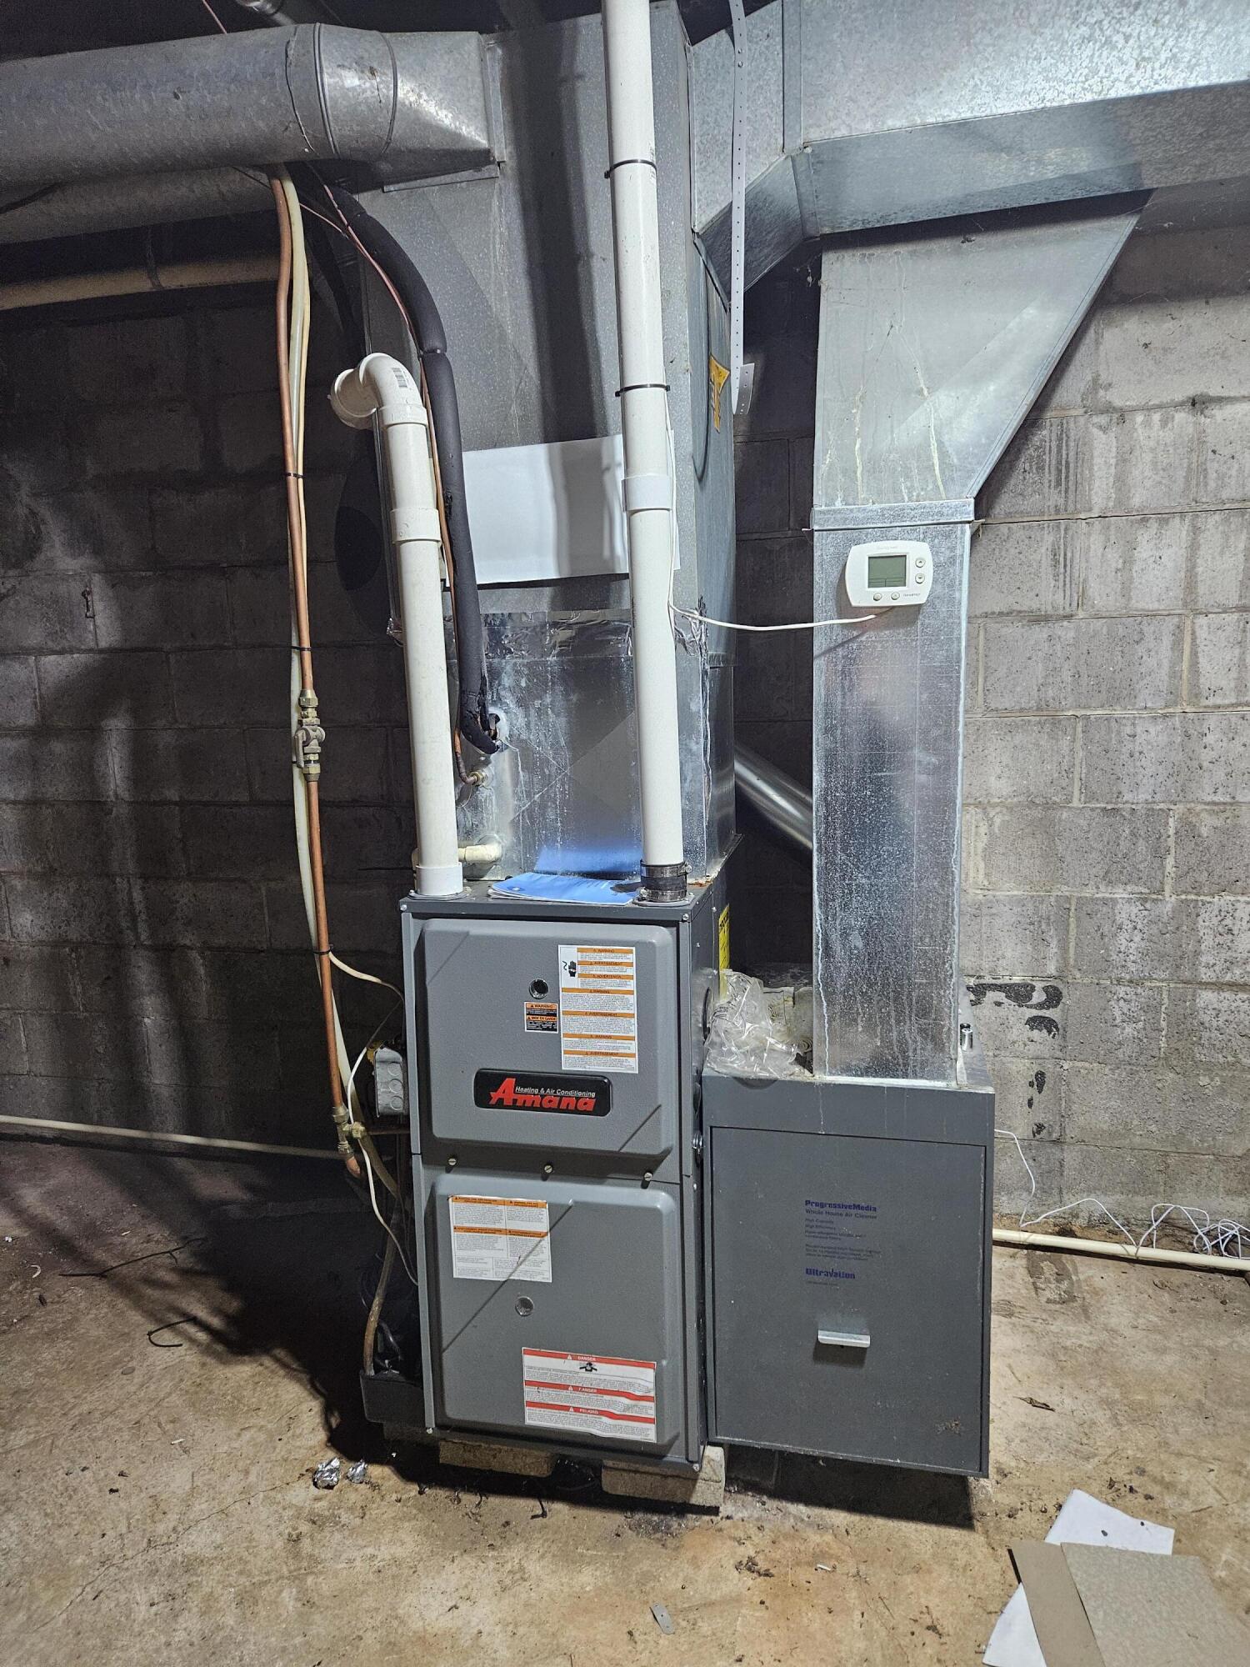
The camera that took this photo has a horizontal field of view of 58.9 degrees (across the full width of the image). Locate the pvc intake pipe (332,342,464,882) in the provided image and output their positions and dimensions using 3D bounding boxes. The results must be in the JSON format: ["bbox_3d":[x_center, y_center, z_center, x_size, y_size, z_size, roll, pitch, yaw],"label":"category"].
[{"bbox_3d":[-0.348,-0.318,1.726,0.182,0.823,0.123,0,8,13],"label":"pvc intake pipe"}]

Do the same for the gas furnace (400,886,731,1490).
[{"bbox_3d":[-0.040,0.493,2.020,0.445,0.875,0.720,0,8,13],"label":"gas furnace"}]

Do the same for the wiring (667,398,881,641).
[{"bbox_3d":[0.201,-0.445,1.548,0.298,0.322,0.055,0,8,13],"label":"wiring"}]

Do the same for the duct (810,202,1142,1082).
[{"bbox_3d":[0.553,-0.310,1.790,0.467,1.300,0.530,0,8,13],"label":"duct"}]

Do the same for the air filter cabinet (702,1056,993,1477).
[{"bbox_3d":[0.408,0.628,2.008,0.427,0.609,0.675,0,8,13],"label":"air filter cabinet"}]

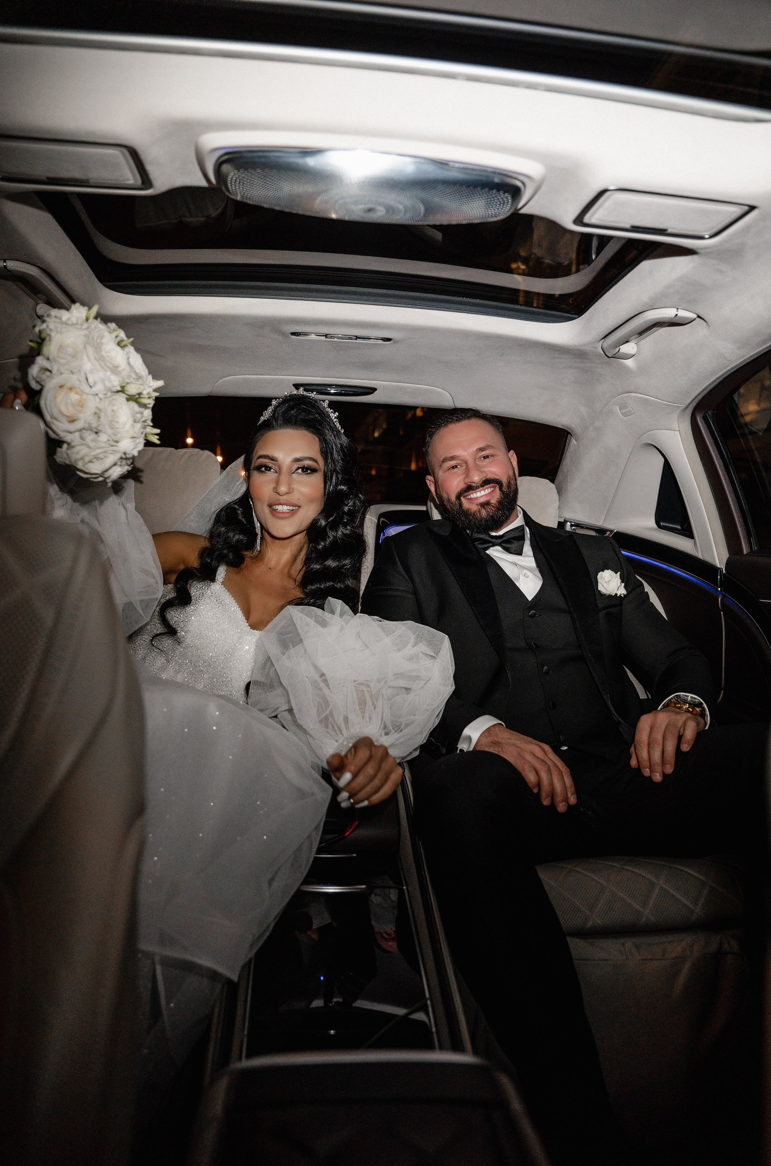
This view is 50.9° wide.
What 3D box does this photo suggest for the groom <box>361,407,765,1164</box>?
[{"bbox_3d":[0.275,0.230,1.320,0.660,1.150,0.900,2,0,2],"label":"groom"}]

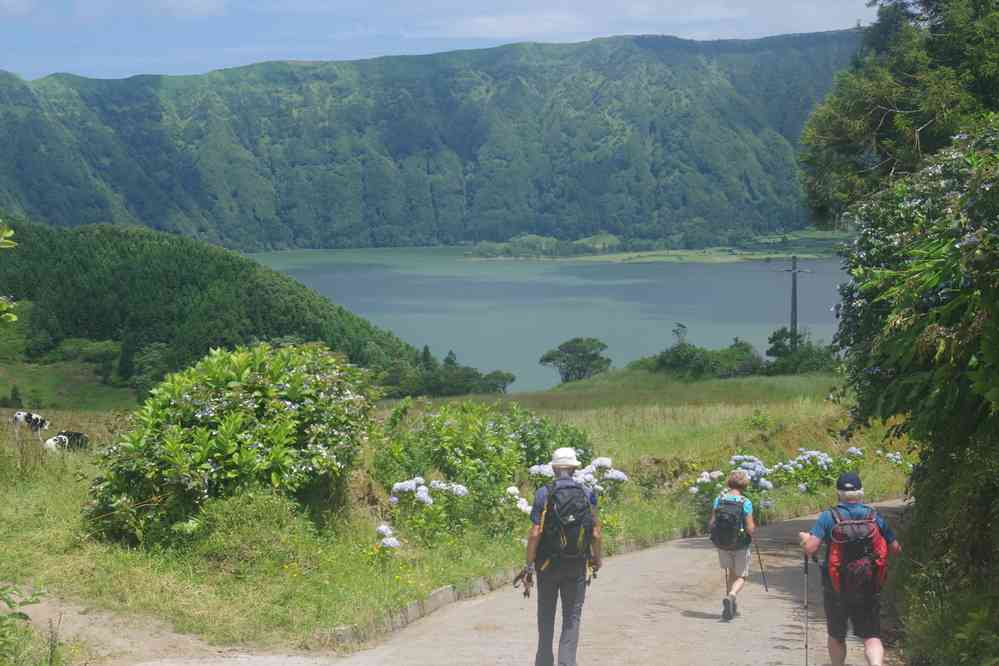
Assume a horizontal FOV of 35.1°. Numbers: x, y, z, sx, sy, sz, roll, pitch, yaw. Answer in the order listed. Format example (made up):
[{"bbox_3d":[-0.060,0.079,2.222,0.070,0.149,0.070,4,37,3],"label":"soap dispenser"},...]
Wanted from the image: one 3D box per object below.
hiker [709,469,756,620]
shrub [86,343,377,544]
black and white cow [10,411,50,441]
[{"bbox_3d":[2.534,2.306,17.200,0.530,1.640,0.580,2,5,20],"label":"hiker"},{"bbox_3d":[-3.474,1.419,20.500,3.700,2.500,3.200,0,5,0],"label":"shrub"},{"bbox_3d":[-21.647,4.362,73.000,2.150,1.400,0.680,-4,6,-38],"label":"black and white cow"}]

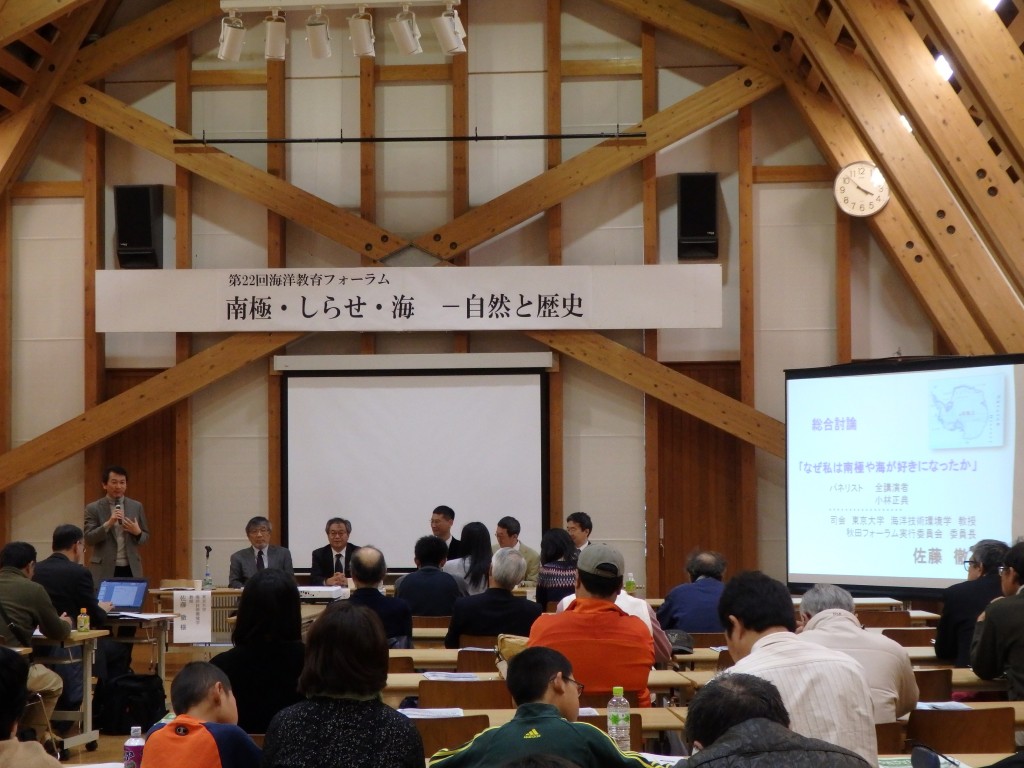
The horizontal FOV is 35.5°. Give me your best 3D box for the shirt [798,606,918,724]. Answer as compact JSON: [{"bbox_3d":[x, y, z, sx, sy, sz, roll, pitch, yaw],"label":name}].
[{"bbox_3d":[1.135,0.985,5.530,0.520,0.500,0.420,0,-3,-7],"label":"shirt"}]

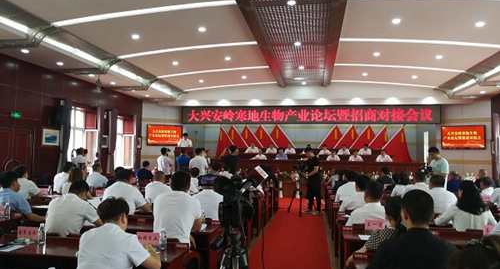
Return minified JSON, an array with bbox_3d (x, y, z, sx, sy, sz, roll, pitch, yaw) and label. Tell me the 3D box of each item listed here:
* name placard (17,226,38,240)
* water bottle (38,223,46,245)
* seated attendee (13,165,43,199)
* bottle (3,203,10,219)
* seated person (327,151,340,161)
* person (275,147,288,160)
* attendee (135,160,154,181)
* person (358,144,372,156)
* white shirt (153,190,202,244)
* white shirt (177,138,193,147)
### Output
[{"bbox_3d":[-1.887,0.841,3.306,0.185,0.105,0.060,0,-3,10],"label":"name placard"},{"bbox_3d":[-1.691,0.801,3.194,0.063,0.178,0.063,0,-3,10],"label":"water bottle"},{"bbox_3d":[-4.089,1.230,7.200,0.540,1.300,0.720,0,-3,21],"label":"seated attendee"},{"bbox_3d":[-3.044,0.967,4.900,0.068,0.212,0.068,0,-3,9],"label":"bottle"},{"bbox_3d":[3.102,1.168,14.445,0.520,1.160,0.700,0,-3,10],"label":"seated person"},{"bbox_3d":[1.209,1.115,14.764,0.500,1.230,0.700,0,-3,10],"label":"person"},{"bbox_3d":[-2.643,1.320,9.813,0.500,1.300,0.720,0,-3,10],"label":"attendee"},{"bbox_3d":[4.997,1.009,16.800,0.540,1.200,0.650,0,-3,9],"label":"person"},{"bbox_3d":[-0.734,0.861,3.950,0.490,0.610,0.340,0,-3,9],"label":"white shirt"},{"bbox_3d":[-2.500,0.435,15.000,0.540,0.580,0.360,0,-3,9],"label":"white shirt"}]

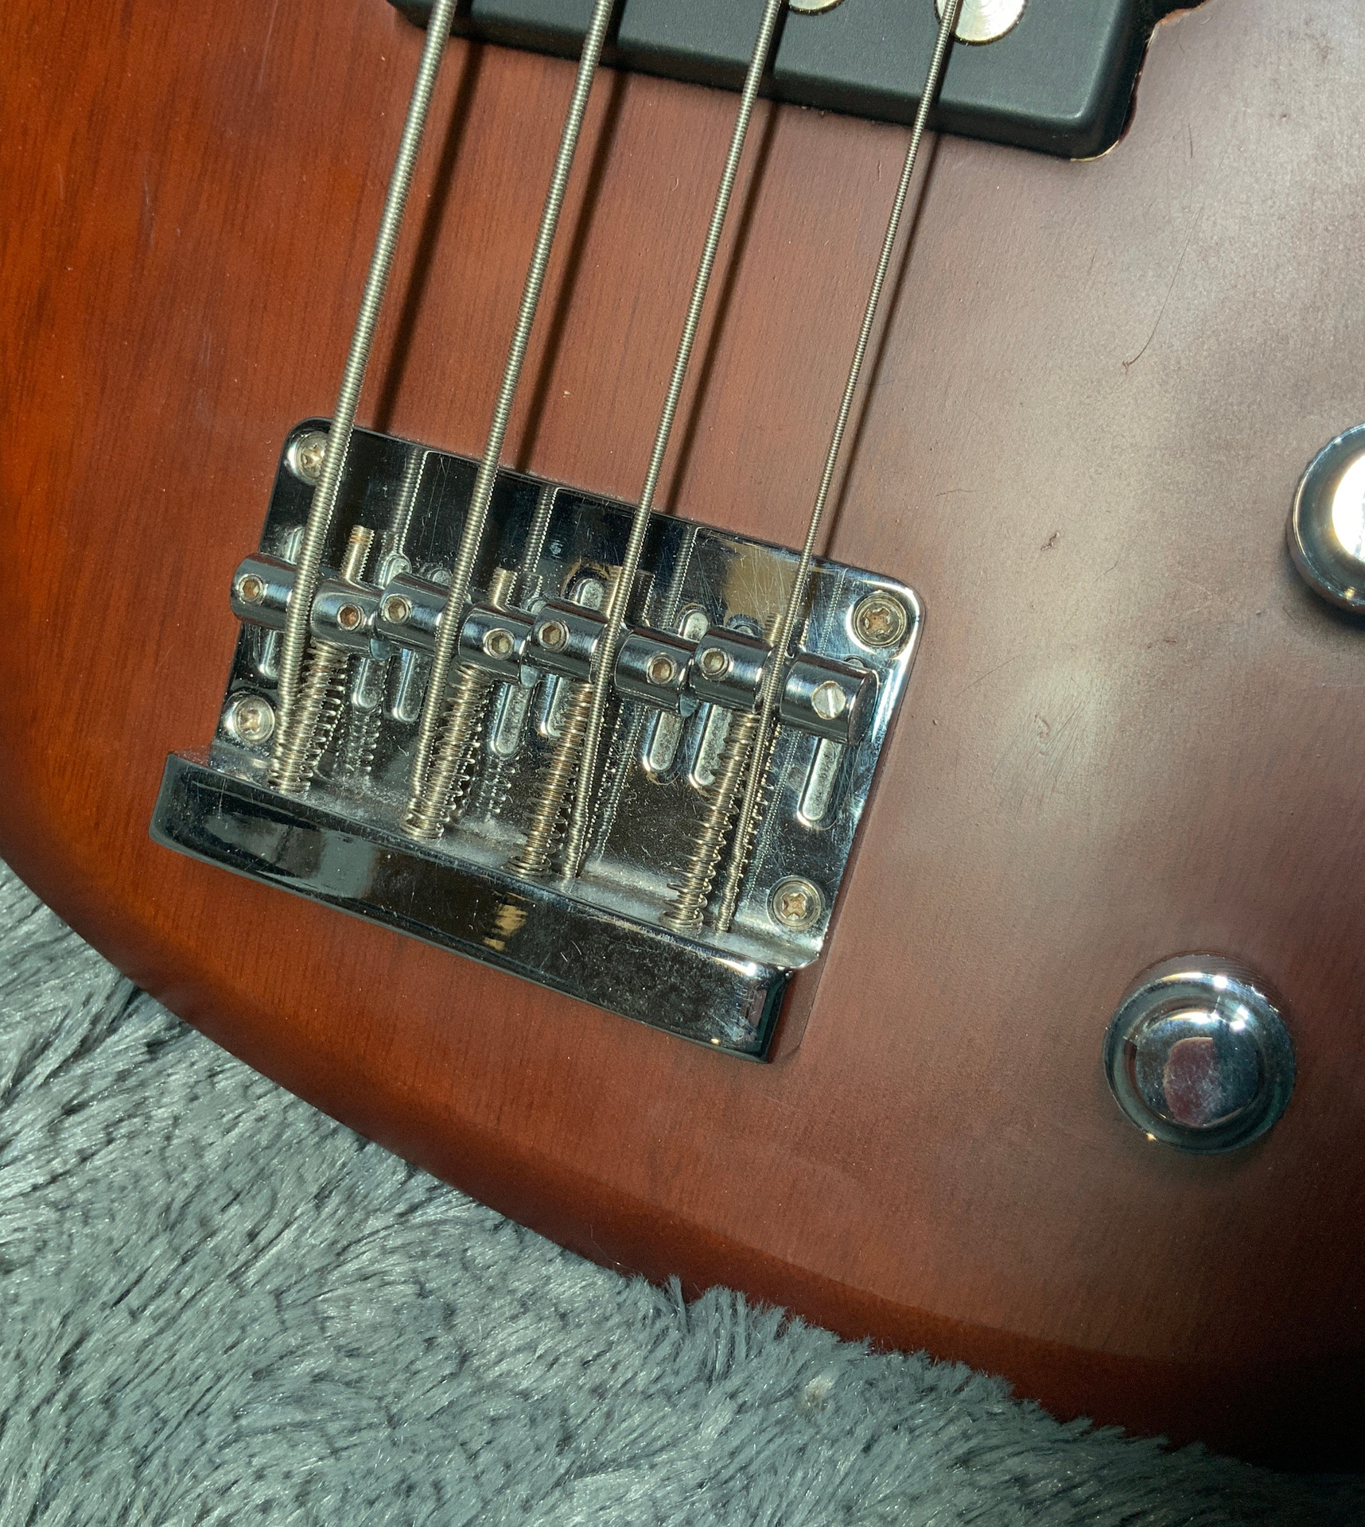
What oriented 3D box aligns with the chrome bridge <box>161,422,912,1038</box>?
[{"bbox_3d":[-0.019,-0.005,0.195,0.081,0.012,0.054,18,98,16],"label":"chrome bridge"}]

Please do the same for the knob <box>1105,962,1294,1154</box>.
[{"bbox_3d":[0.052,0.029,0.171,0.018,0.017,0.018,1,93,18],"label":"knob"}]

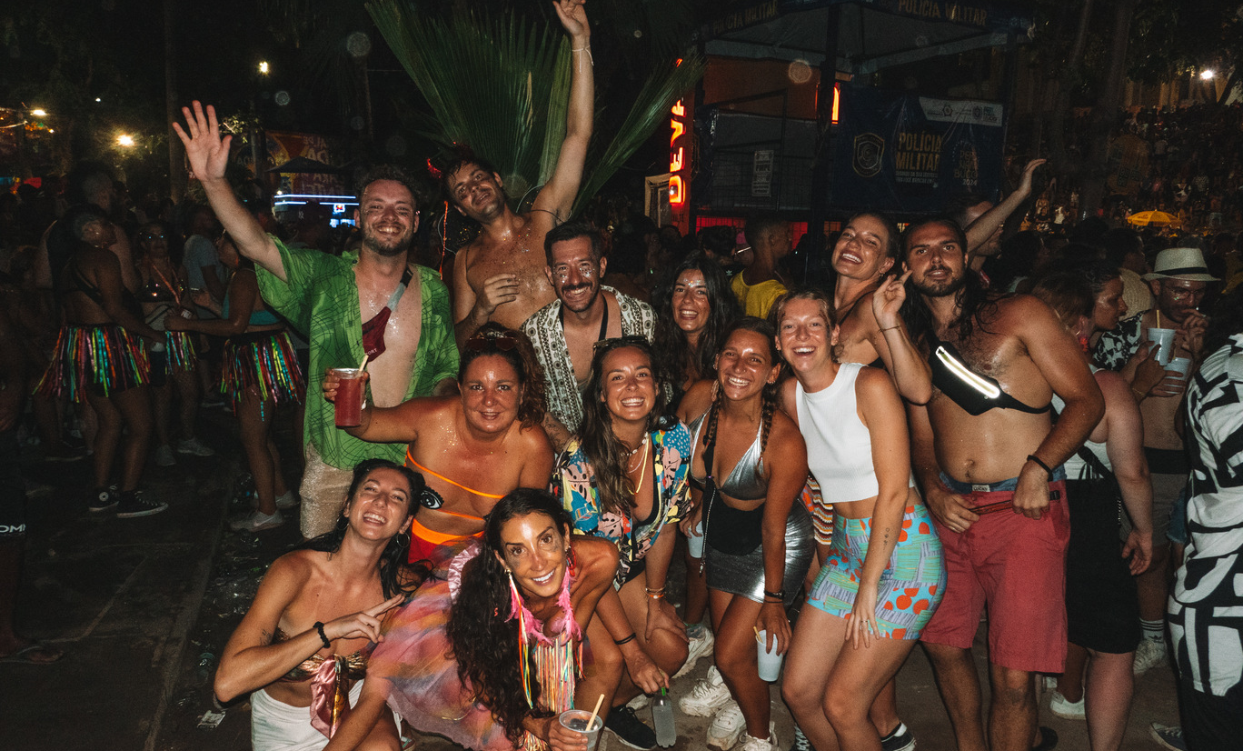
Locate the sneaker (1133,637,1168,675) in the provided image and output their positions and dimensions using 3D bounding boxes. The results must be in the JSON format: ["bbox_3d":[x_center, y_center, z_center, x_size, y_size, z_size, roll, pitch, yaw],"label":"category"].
[{"bbox_3d":[2.042,1.071,3.364,0.290,0.120,0.110,-6,12,-37],"label":"sneaker"}]

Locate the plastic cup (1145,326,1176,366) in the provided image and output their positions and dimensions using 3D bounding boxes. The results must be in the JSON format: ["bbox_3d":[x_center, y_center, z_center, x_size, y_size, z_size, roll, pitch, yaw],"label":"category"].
[{"bbox_3d":[1.764,-0.092,2.820,0.093,0.123,0.093,-3,10,0],"label":"plastic cup"}]

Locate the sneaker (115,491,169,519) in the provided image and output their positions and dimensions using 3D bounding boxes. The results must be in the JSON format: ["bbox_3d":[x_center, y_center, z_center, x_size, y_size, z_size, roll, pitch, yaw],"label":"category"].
[{"bbox_3d":[-2.616,0.689,4.705,0.100,0.110,0.275,9,11,38],"label":"sneaker"}]

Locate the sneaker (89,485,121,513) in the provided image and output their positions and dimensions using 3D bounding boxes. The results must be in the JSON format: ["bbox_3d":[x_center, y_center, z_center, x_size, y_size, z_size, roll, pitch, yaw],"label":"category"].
[{"bbox_3d":[-2.857,0.683,4.833,0.270,0.140,0.100,-7,13,-40],"label":"sneaker"}]

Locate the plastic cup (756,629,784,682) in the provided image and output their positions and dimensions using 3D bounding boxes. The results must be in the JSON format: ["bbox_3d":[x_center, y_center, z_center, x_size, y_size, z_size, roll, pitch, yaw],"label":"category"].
[{"bbox_3d":[0.390,0.737,2.270,0.074,0.122,0.074,2,9,0],"label":"plastic cup"}]

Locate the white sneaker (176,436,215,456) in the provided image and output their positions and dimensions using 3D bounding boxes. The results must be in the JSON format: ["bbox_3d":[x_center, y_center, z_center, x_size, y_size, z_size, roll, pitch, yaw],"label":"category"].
[{"bbox_3d":[-2.903,0.487,5.885,0.275,0.110,0.100,3,10,11],"label":"white sneaker"}]

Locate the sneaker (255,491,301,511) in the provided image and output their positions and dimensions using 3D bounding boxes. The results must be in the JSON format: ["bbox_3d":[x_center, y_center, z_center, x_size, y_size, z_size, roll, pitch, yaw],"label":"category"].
[{"bbox_3d":[-1.944,0.693,4.842,0.265,0.105,0.095,-1,9,-17],"label":"sneaker"}]

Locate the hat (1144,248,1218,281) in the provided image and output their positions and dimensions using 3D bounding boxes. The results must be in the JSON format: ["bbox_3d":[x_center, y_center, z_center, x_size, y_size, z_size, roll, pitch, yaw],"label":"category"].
[{"bbox_3d":[2.169,-0.430,3.350,0.255,0.120,0.285,1,16,-6],"label":"hat"}]

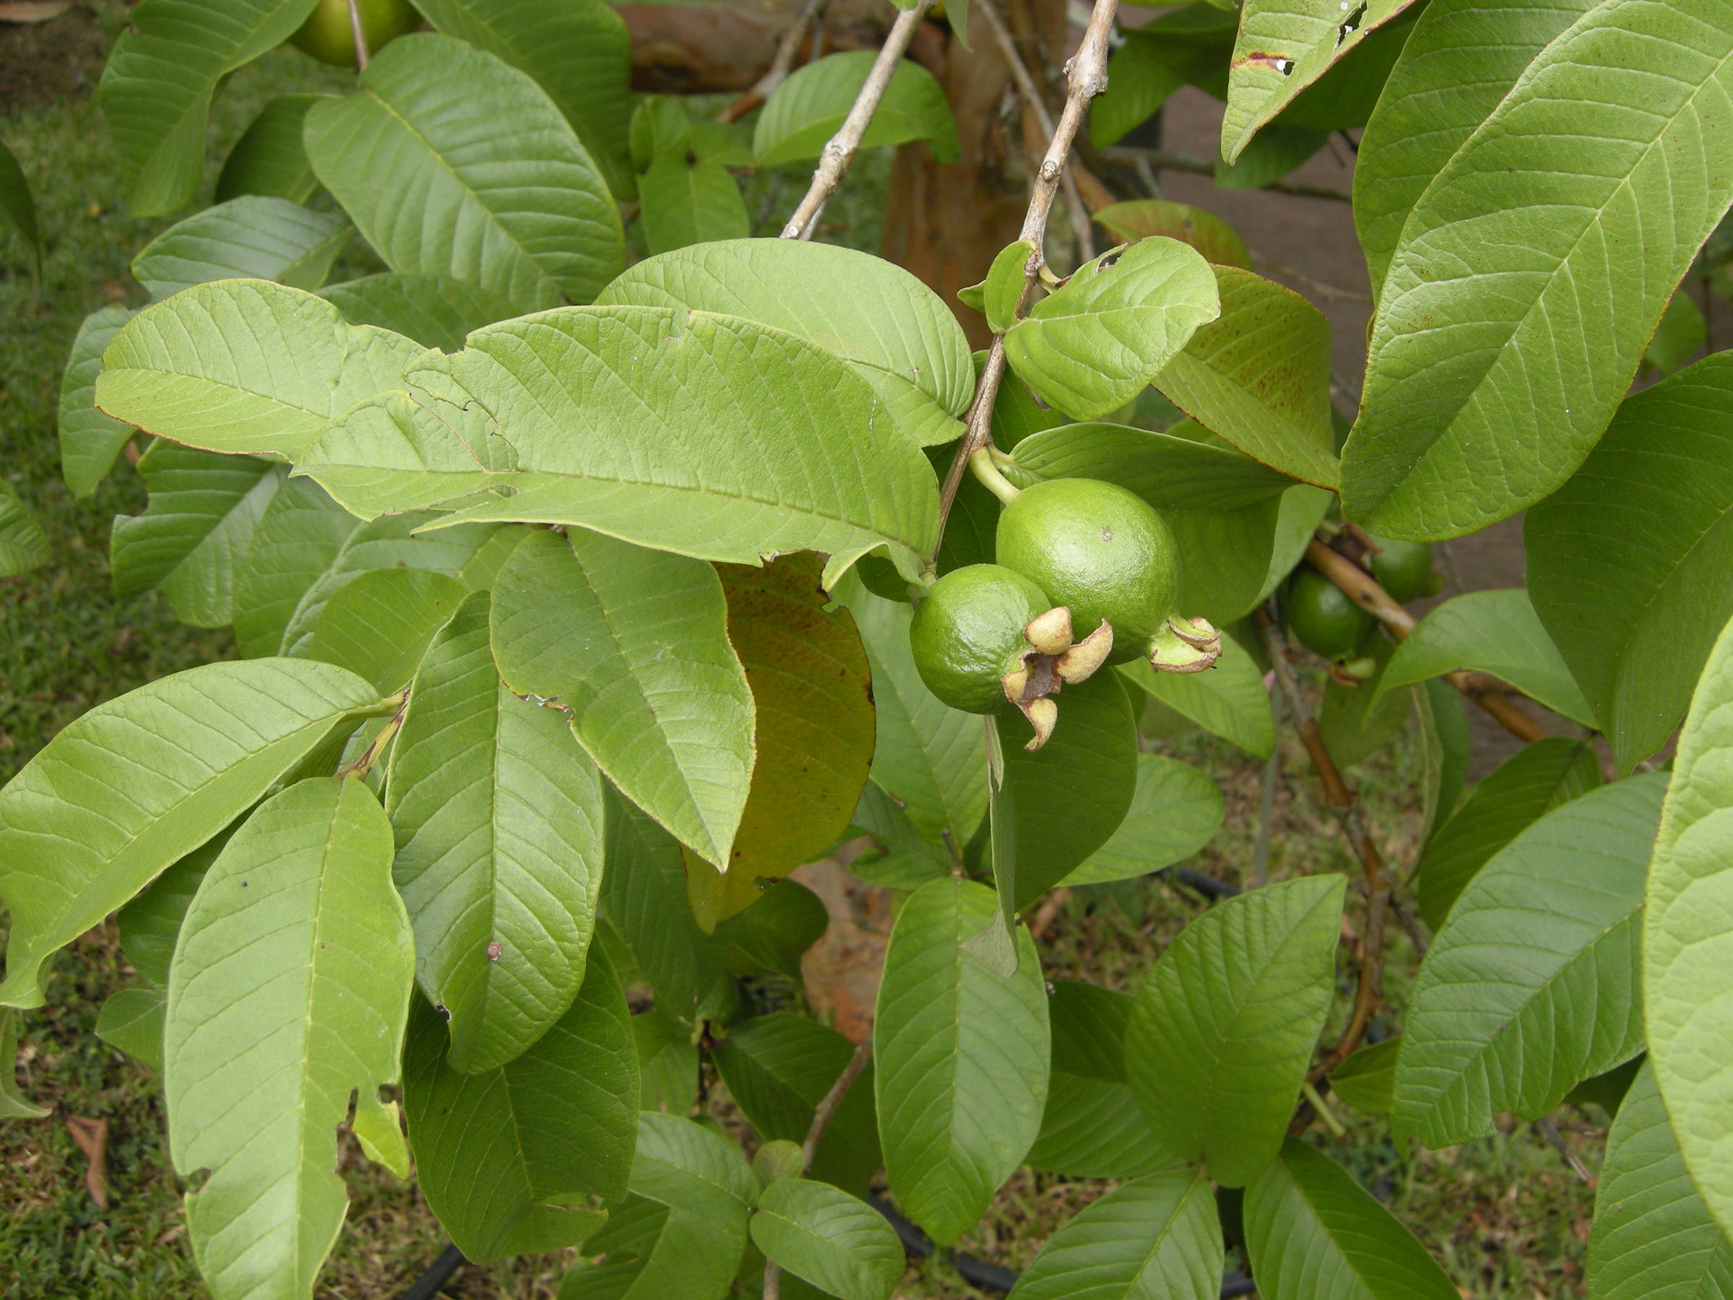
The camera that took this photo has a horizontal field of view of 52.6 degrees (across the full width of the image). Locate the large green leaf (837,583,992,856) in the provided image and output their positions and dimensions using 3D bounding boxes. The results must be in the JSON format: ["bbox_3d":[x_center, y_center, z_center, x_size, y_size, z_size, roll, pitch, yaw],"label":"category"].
[{"bbox_3d":[0.011,0.016,0.550,0.052,0.105,0.022,-22,6,-3],"label":"large green leaf"}]

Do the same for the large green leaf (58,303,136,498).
[{"bbox_3d":[-0.287,-0.094,0.660,0.038,0.078,0.025,12,0,13],"label":"large green leaf"}]

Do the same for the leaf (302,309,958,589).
[{"bbox_3d":[-0.056,-0.047,0.410,0.147,0.028,0.060,6,60,2],"label":"leaf"}]

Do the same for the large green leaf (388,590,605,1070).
[{"bbox_3d":[-0.098,0.047,0.460,0.056,0.125,0.028,2,6,-6],"label":"large green leaf"}]

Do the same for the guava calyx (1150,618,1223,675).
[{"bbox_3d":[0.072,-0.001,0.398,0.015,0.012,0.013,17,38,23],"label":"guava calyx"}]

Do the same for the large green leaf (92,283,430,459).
[{"bbox_3d":[-0.129,-0.059,0.392,0.081,0.014,0.045,10,59,-7],"label":"large green leaf"}]

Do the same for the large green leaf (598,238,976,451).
[{"bbox_3d":[-0.021,-0.077,0.421,0.104,0.018,0.056,16,59,5],"label":"large green leaf"}]

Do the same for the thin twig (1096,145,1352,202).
[{"bbox_3d":[0.245,-0.326,1.200,0.190,0.030,0.030,-4,36,-5],"label":"thin twig"}]

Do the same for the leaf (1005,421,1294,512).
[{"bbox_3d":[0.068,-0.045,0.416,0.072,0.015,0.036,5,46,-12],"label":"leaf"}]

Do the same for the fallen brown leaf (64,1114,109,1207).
[{"bbox_3d":[-0.601,0.395,1.350,0.036,0.025,0.085,-9,37,-12],"label":"fallen brown leaf"}]

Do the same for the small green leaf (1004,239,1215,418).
[{"bbox_3d":[0.054,-0.071,0.387,0.047,0.012,0.048,-1,66,19],"label":"small green leaf"}]

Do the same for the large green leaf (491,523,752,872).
[{"bbox_3d":[-0.062,0.012,0.455,0.058,0.100,0.025,-25,-3,-5],"label":"large green leaf"}]

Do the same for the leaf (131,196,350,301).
[{"bbox_3d":[-0.193,-0.121,0.546,0.073,0.015,0.055,-34,61,-24],"label":"leaf"}]

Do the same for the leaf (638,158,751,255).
[{"bbox_3d":[-0.063,-0.157,0.640,0.043,0.013,0.073,-5,57,-3],"label":"leaf"}]

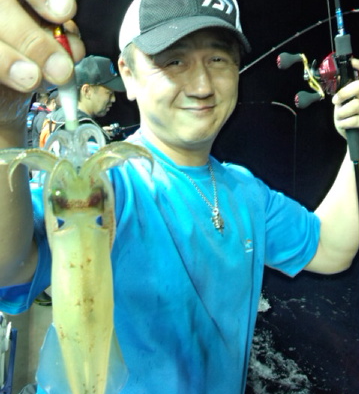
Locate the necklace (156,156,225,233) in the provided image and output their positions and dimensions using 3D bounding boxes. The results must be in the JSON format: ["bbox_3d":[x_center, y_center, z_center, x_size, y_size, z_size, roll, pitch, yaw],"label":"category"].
[{"bbox_3d":[0.026,-0.025,0.785,0.140,0.155,0.125,-9,15,-30],"label":"necklace"}]

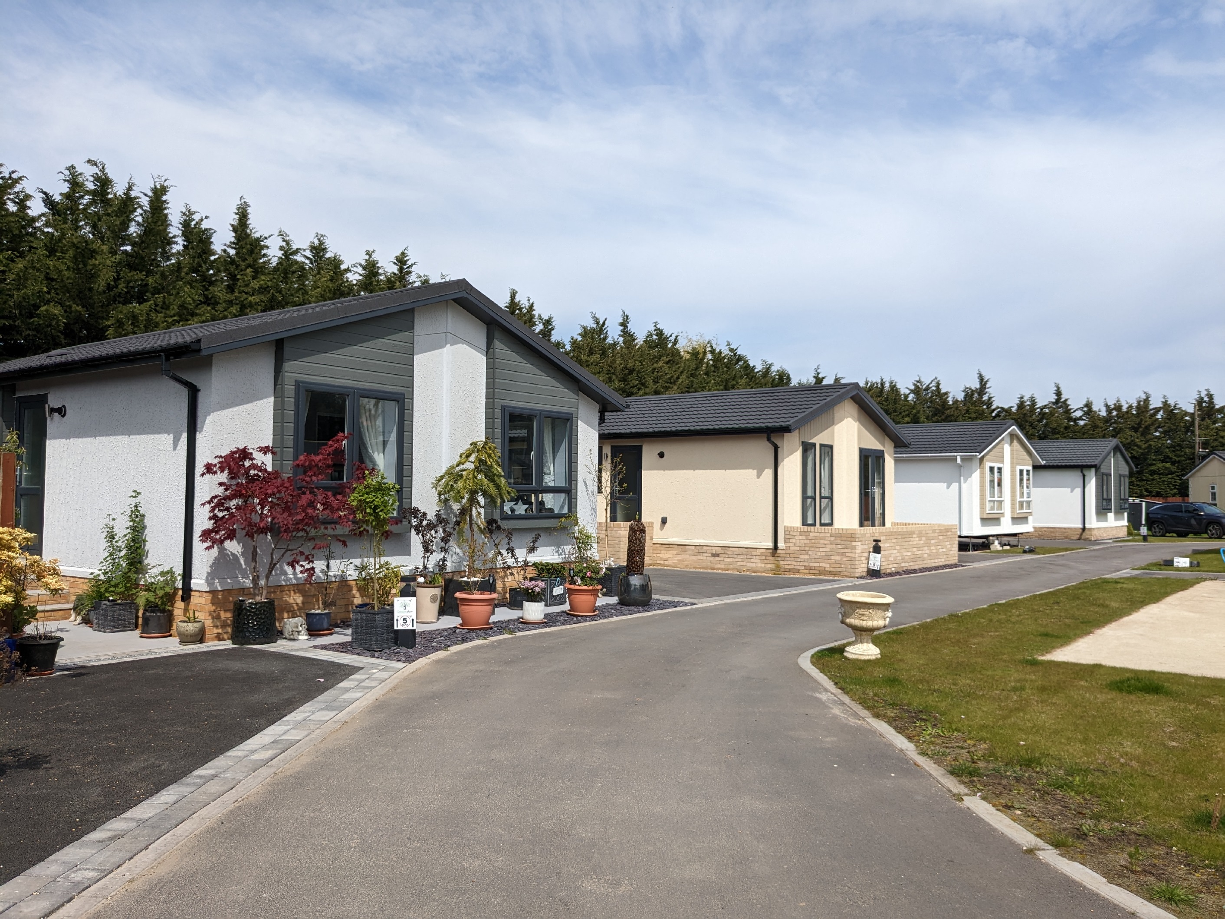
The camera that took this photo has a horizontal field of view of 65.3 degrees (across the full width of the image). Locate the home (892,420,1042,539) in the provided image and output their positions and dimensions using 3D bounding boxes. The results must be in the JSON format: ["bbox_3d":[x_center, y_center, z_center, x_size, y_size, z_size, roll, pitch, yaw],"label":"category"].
[{"bbox_3d":[8.184,0.726,34.349,12.100,3.710,6.600,-1,-3,39],"label":"home"}]

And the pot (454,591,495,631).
[{"bbox_3d":[-1.563,1.731,10.981,0.494,0.380,0.494,1,-2,-8],"label":"pot"}]

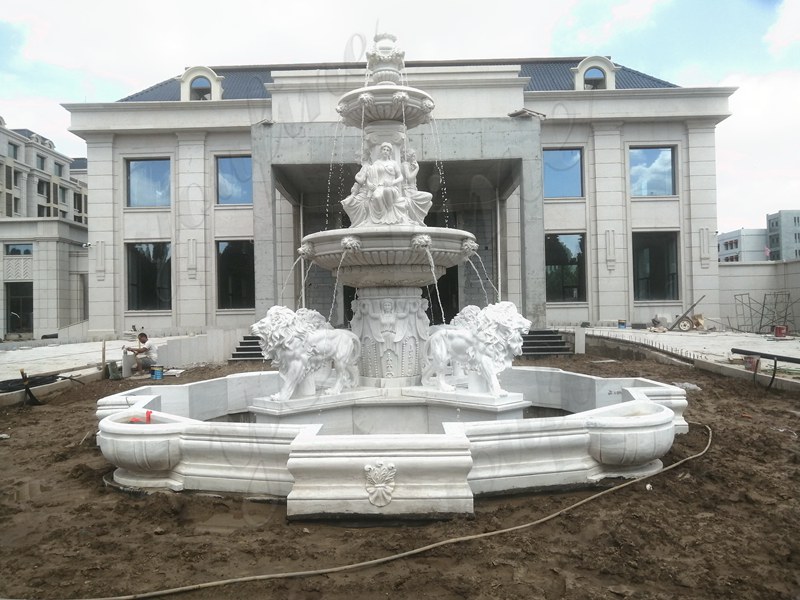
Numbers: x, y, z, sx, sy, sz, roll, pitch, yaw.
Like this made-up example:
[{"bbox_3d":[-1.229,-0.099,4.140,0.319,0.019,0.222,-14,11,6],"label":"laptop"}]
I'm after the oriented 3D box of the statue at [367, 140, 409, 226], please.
[{"bbox_3d":[-0.168,-1.461,7.618,0.560,1.080,0.480,-1,-1,1],"label":"statue"}]

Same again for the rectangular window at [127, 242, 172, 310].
[{"bbox_3d":[-10.836,-1.019,26.045,1.850,2.850,0.250,-1,-1,1],"label":"rectangular window"}]

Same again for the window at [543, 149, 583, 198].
[{"bbox_3d":[6.975,-5.451,25.791,1.850,2.050,0.250,-1,-1,1],"label":"window"}]

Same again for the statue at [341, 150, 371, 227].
[{"bbox_3d":[-0.521,-1.447,7.995,0.480,1.080,0.520,-1,-1,1],"label":"statue"}]

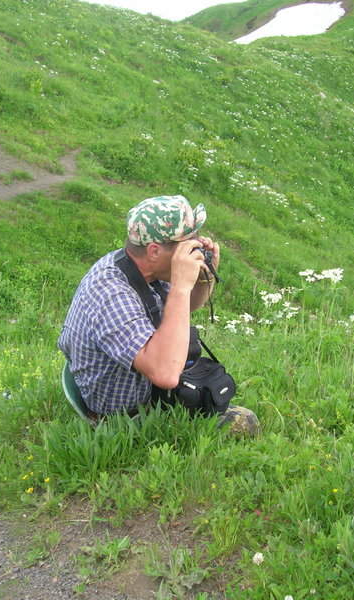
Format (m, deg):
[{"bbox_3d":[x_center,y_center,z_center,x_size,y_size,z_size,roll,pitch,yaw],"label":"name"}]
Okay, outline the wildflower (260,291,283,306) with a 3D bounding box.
[{"bbox_3d":[0.439,-0.007,3.650,0.108,0.051,0.092,0,12,0],"label":"wildflower"}]

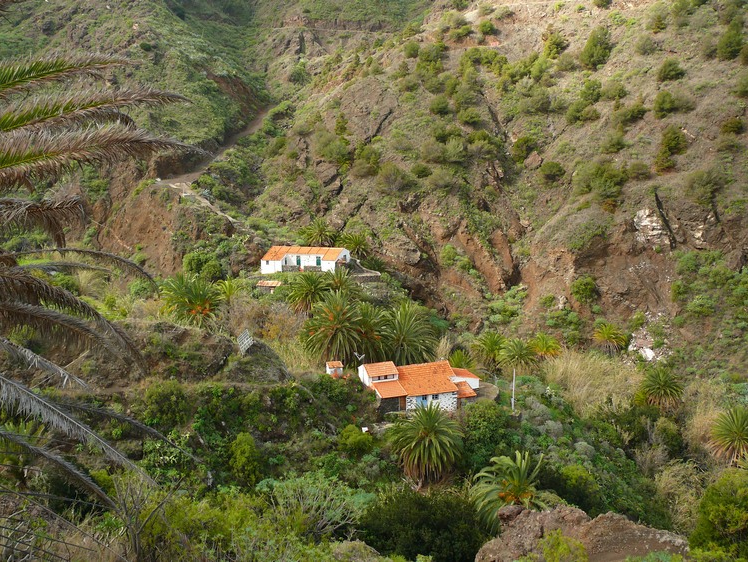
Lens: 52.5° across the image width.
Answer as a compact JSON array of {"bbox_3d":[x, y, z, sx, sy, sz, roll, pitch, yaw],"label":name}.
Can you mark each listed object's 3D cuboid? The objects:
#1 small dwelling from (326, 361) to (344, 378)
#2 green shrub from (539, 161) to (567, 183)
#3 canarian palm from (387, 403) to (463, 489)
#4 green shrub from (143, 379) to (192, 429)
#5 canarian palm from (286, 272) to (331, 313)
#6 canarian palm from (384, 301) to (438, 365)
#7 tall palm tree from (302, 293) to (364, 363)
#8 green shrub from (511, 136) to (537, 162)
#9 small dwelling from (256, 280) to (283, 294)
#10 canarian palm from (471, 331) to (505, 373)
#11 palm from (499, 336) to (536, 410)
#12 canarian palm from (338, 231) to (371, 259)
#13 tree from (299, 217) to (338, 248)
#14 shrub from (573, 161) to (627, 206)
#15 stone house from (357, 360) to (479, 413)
[{"bbox_3d":[-5.196,11.924,101.000,1.900,2.200,2.000,-4,14,-15],"label":"small dwelling"},{"bbox_3d":[40.730,-24.990,173.000,5.760,4.870,5.470,0,12,0],"label":"green shrub"},{"bbox_3d":[5.760,18.520,84.810,8.500,9.860,8.500,1,14,4],"label":"canarian palm"},{"bbox_3d":[-23.210,13.920,84.790,5.590,5.550,5.310,-4,14,-16],"label":"green shrub"},{"bbox_3d":[-10.627,1.866,123.000,7.400,6.900,7.300,0,13,0],"label":"canarian palm"},{"bbox_3d":[5.248,7.548,109.000,7.700,9.000,7.600,0,13,0],"label":"canarian palm"},{"bbox_3d":[-5.663,6.642,106.000,8.400,9.800,8.300,0,13,0],"label":"tall palm tree"},{"bbox_3d":[35.730,-31.220,180.000,5.990,5.990,5.690,0,12,0],"label":"green shrub"},{"bbox_3d":[-19.023,1.274,138.000,4.500,2.100,2.600,1,12,4],"label":"small dwelling"},{"bbox_3d":[19.030,11.720,126.000,5.480,6.600,5.480,0,12,0],"label":"canarian palm"},{"bbox_3d":[17.410,11.410,92.000,4.800,9.000,4.800,3,13,11],"label":"palm"},{"bbox_3d":[-3.987,-7.361,155.000,7.000,6.000,7.000,0,12,-1],"label":"canarian palm"},{"bbox_3d":[-11.080,-9.280,151.310,7.580,7.160,7.580,-1,14,-4],"label":"tree"},{"bbox_3d":[49.600,-21.350,166.000,11.470,9.570,9.750,0,12,0],"label":"shrub"},{"bbox_3d":[6.529,13.653,100.000,15.000,5.200,7.600,-4,12,-18],"label":"stone house"}]

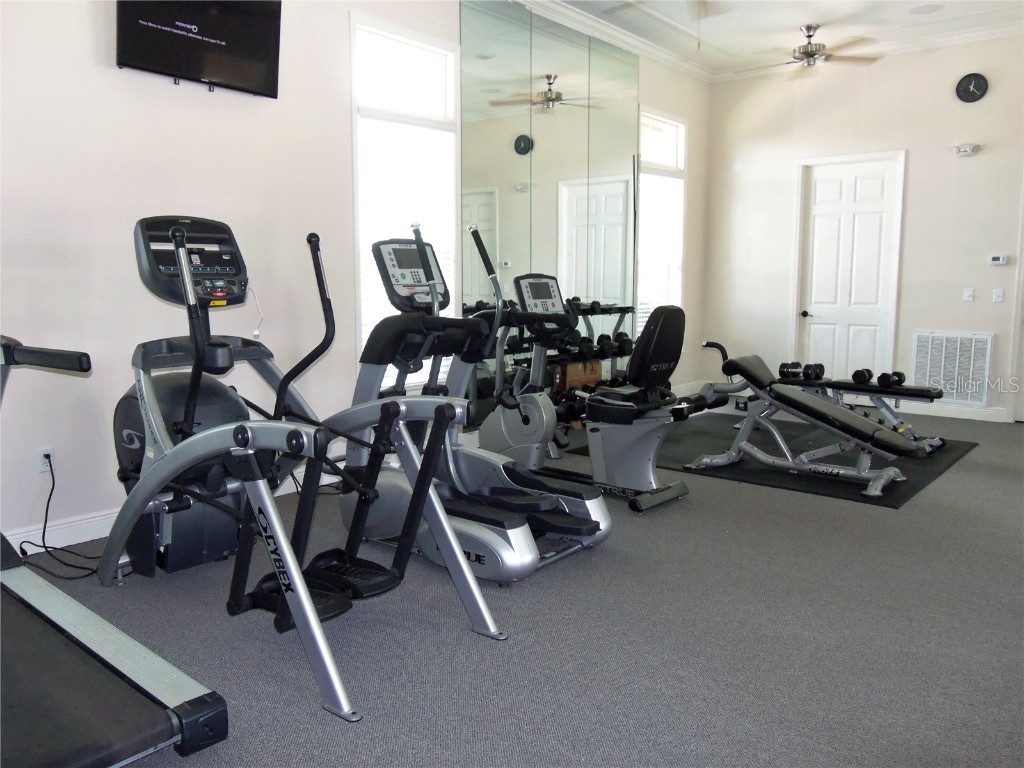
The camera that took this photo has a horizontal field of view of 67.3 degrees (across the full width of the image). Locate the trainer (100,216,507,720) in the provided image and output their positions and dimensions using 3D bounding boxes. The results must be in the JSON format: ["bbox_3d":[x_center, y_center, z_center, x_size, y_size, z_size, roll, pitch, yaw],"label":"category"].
[{"bbox_3d":[-0.948,0.112,3.028,1.820,1.600,0.800,6,10,40],"label":"trainer"}]

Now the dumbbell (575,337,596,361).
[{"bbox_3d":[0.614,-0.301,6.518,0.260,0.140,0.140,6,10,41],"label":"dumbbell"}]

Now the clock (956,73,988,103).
[{"bbox_3d":[4.154,-2.673,6.937,0.252,0.252,0.040,6,10,40],"label":"clock"}]

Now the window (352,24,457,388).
[{"bbox_3d":[-0.712,-1.169,5.371,0.100,2.356,0.920,6,10,41],"label":"window"}]

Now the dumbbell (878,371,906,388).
[{"bbox_3d":[3.022,-0.032,6.123,0.280,0.130,0.130,-6,10,-37],"label":"dumbbell"}]

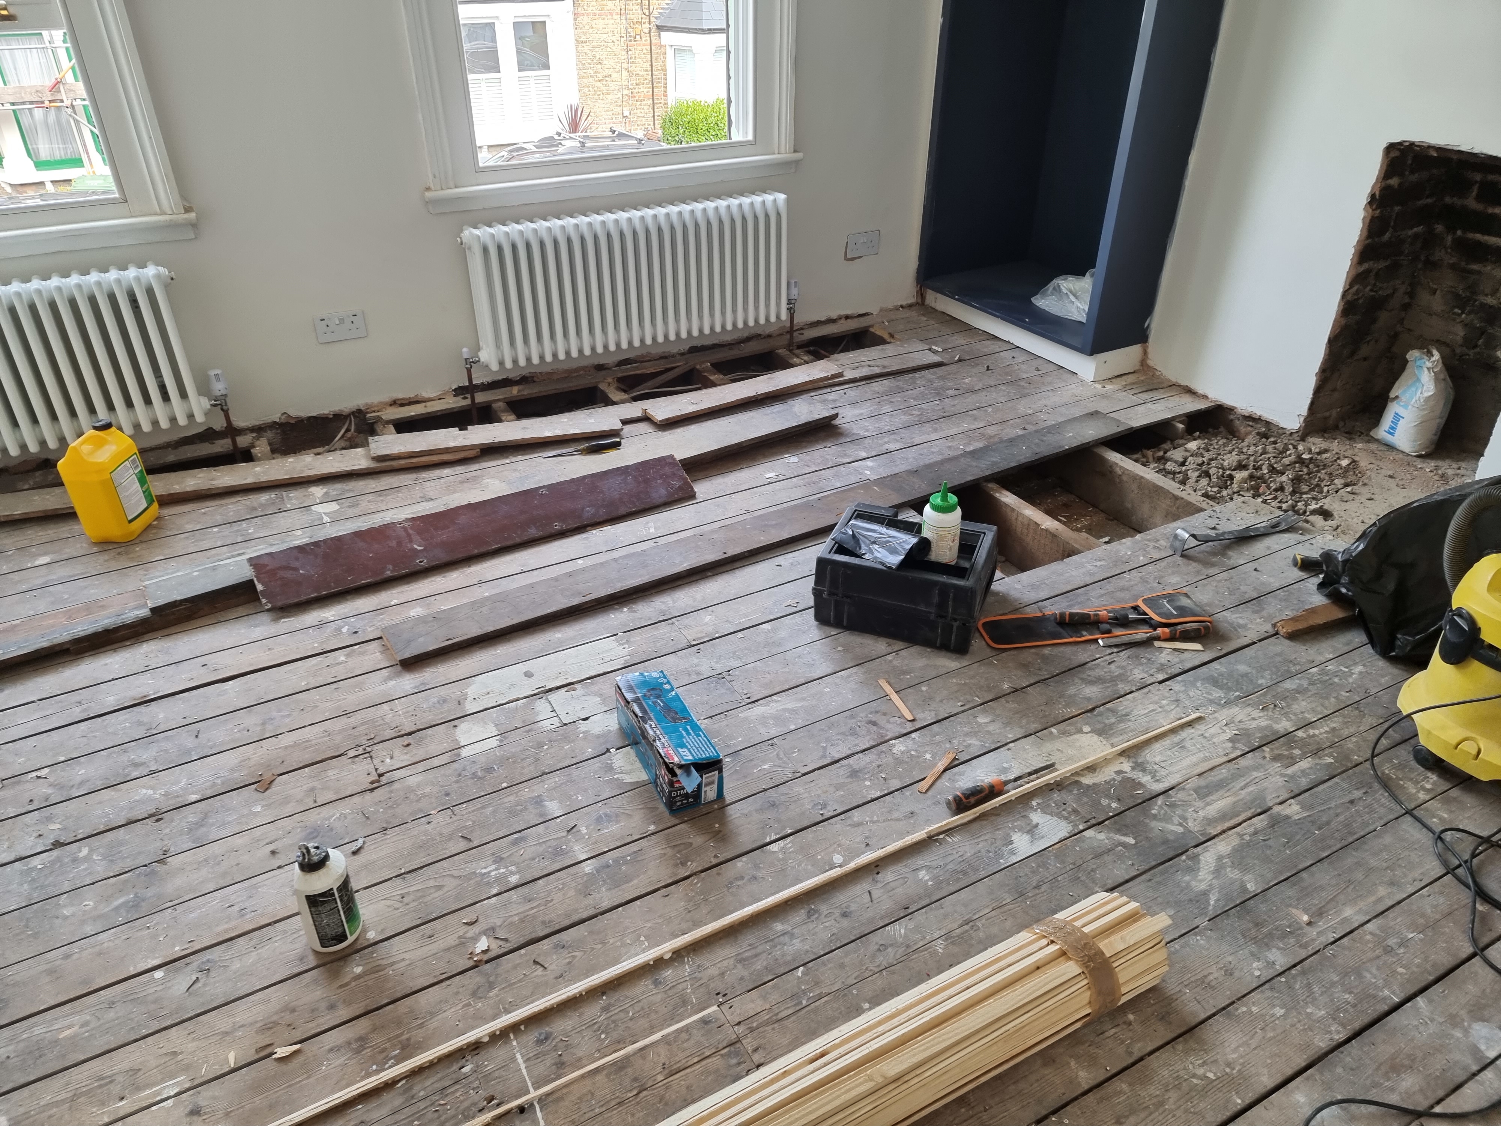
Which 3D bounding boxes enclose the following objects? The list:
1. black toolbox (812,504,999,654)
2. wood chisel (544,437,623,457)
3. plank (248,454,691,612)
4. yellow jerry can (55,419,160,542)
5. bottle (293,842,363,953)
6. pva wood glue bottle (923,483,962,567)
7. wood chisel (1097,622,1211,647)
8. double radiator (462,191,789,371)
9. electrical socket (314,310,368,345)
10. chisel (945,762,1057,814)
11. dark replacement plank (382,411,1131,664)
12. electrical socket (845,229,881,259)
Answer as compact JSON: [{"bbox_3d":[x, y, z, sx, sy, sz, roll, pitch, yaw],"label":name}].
[{"bbox_3d":[0.366,0.025,2.429,0.366,0.174,0.284,12,35,17],"label":"black toolbox"},{"bbox_3d":[-0.504,-0.337,3.129,0.239,0.029,0.031,-13,35,-15],"label":"wood chisel"},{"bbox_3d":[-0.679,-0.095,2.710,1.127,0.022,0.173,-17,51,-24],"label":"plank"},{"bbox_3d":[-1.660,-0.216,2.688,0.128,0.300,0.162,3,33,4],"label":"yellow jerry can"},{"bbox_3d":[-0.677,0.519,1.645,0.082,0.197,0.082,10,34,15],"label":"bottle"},{"bbox_3d":[0.437,-0.100,2.372,0.088,0.193,0.088,0,33,0],"label":"pva wood glue bottle"},{"bbox_3d":[0.916,0.165,2.347,0.262,0.029,0.030,-6,33,-5],"label":"wood chisel"},{"bbox_3d":[-0.384,-0.970,3.529,1.120,0.445,0.138,-16,36,-23],"label":"double radiator"},{"bbox_3d":[-1.279,-0.737,3.251,0.147,0.087,0.011,-16,36,-23],"label":"electrical socket"},{"bbox_3d":[0.477,0.416,1.961,0.252,0.030,0.031,-14,35,-23],"label":"chisel"},{"bbox_3d":[0.177,-0.126,2.800,2.270,0.023,0.142,-18,37,-26],"label":"dark replacement plank"},{"bbox_3d":[0.435,-1.225,4.000,0.147,0.087,0.011,-16,36,-23],"label":"electrical socket"}]

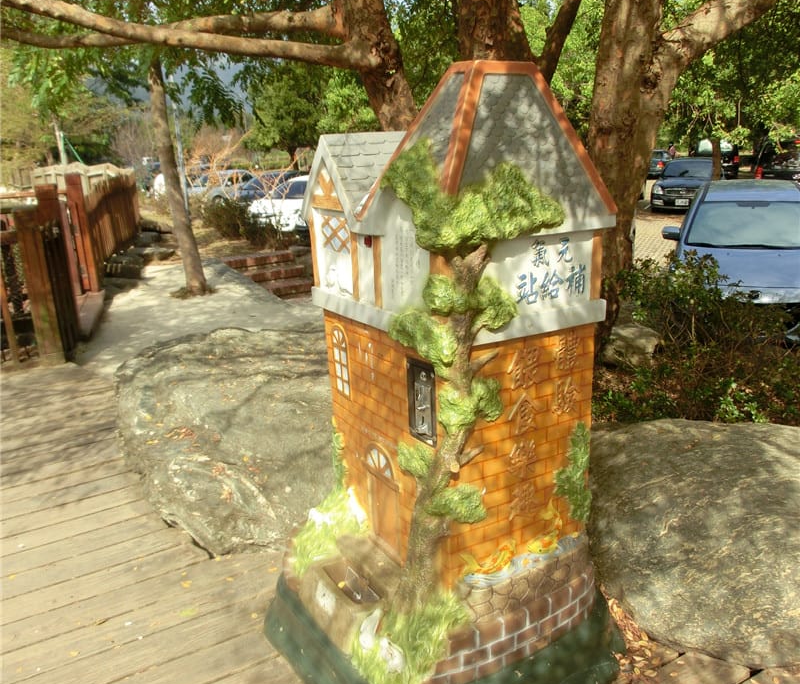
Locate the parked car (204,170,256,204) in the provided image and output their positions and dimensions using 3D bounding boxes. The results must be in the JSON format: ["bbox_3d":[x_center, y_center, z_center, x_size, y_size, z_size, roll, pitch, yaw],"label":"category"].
[{"bbox_3d":[-6.640,-5.610,27.700,1.730,1.460,4.500,3,17,19],"label":"parked car"}]

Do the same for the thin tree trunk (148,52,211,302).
[{"bbox_3d":[-2.071,-1.497,6.846,0.200,2.171,0.200,-5,16,1],"label":"thin tree trunk"}]

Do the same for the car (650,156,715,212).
[{"bbox_3d":[8.694,-4.865,22.200,1.760,1.470,4.700,4,18,23],"label":"car"}]

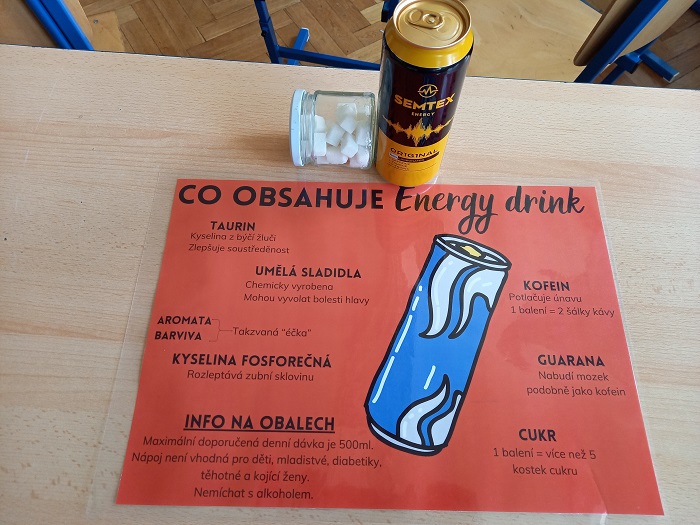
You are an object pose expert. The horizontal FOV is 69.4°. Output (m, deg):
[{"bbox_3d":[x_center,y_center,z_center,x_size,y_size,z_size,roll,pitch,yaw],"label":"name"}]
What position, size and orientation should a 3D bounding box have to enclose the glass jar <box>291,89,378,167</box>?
[{"bbox_3d":[-0.014,-0.125,0.479,0.076,0.070,0.070,2,65,1],"label":"glass jar"}]

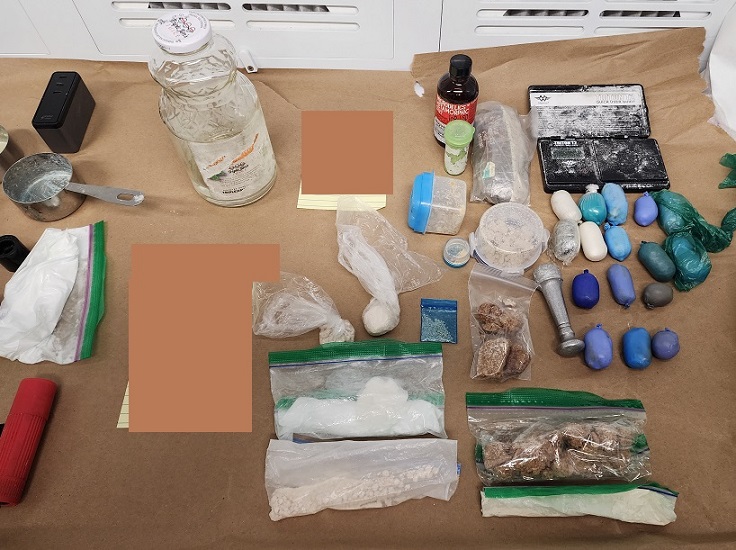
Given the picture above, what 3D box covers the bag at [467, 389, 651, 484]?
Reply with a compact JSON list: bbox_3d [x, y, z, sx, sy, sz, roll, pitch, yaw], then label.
[{"bbox_3d":[0.166,0.143,0.429,0.152,0.027,0.071,0,57,2],"label":"bag"}]

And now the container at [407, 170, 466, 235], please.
[{"bbox_3d":[0.077,-0.083,0.563,0.059,0.051,0.053,5,58,6],"label":"container"}]

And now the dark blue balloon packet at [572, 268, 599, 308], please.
[{"bbox_3d":[0.221,0.015,0.495,0.025,0.025,0.044,10,59,8],"label":"dark blue balloon packet"}]

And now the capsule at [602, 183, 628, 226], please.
[{"bbox_3d":[0.288,-0.083,0.570,0.025,0.025,0.057,5,58,6],"label":"capsule"}]

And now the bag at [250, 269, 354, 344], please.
[{"bbox_3d":[-0.067,0.029,0.493,0.117,0.028,0.078,7,58,6],"label":"bag"}]

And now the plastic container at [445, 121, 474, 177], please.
[{"bbox_3d":[0.110,-0.155,0.602,0.035,0.061,0.035,-4,57,0],"label":"plastic container"}]

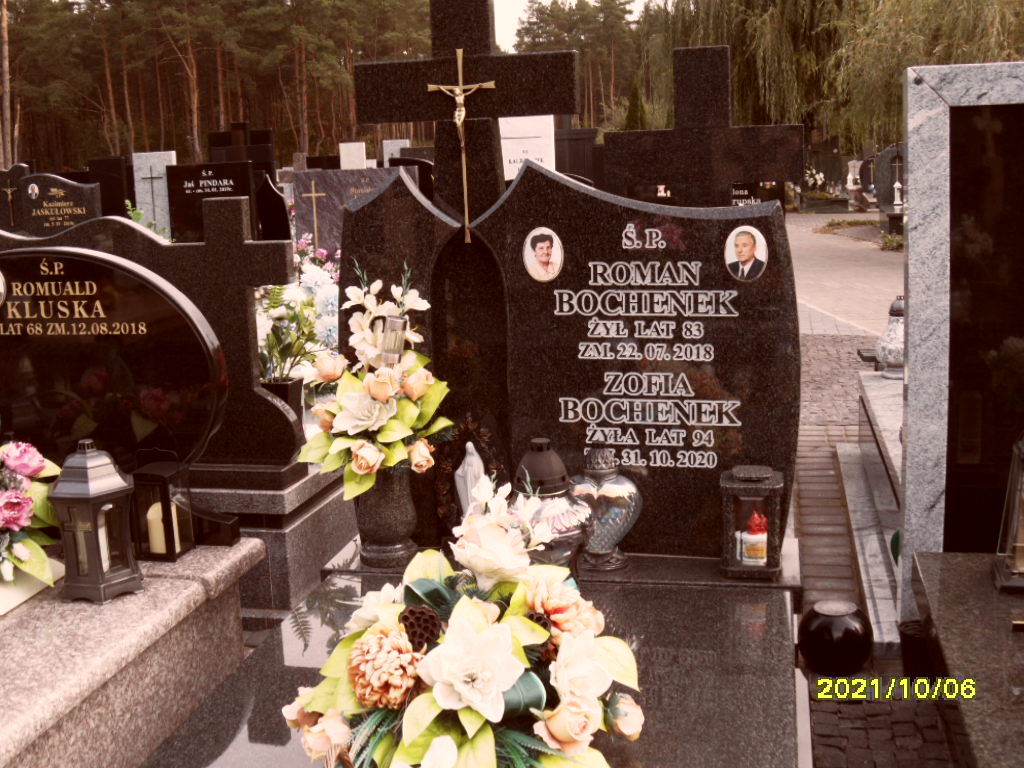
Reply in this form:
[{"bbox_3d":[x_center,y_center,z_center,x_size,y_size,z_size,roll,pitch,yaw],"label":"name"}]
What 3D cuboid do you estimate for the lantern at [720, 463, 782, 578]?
[{"bbox_3d":[0.511,0.291,2.524,0.129,0.221,0.128,0,11,13],"label":"lantern"}]

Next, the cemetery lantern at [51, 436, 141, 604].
[{"bbox_3d":[-0.962,0.304,2.736,0.212,0.358,0.185,0,11,13],"label":"cemetery lantern"}]

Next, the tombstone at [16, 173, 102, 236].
[{"bbox_3d":[-3.448,-1.225,9.148,0.711,0.800,0.100,0,11,13],"label":"tombstone"}]

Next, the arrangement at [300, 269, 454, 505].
[{"bbox_3d":[-0.302,0.003,2.581,0.335,0.487,0.270,0,11,13],"label":"arrangement"}]

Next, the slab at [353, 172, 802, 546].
[{"bbox_3d":[0.119,-0.055,2.673,1.030,0.877,0.100,0,11,13],"label":"slab"}]

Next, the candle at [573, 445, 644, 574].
[{"bbox_3d":[0.196,0.267,2.599,0.172,0.263,0.105,0,11,13],"label":"candle"}]

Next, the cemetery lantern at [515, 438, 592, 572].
[{"bbox_3d":[0.067,0.258,2.604,0.200,0.289,0.200,0,11,13],"label":"cemetery lantern"}]

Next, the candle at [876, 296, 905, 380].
[{"bbox_3d":[1.552,-0.181,4.723,0.184,0.329,0.184,0,11,13],"label":"candle"}]

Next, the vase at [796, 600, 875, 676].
[{"bbox_3d":[0.793,0.612,2.897,0.182,0.165,0.182,0,11,13],"label":"vase"}]

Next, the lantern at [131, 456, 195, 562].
[{"bbox_3d":[-0.887,0.311,2.996,0.122,0.246,0.115,0,11,13],"label":"lantern"}]

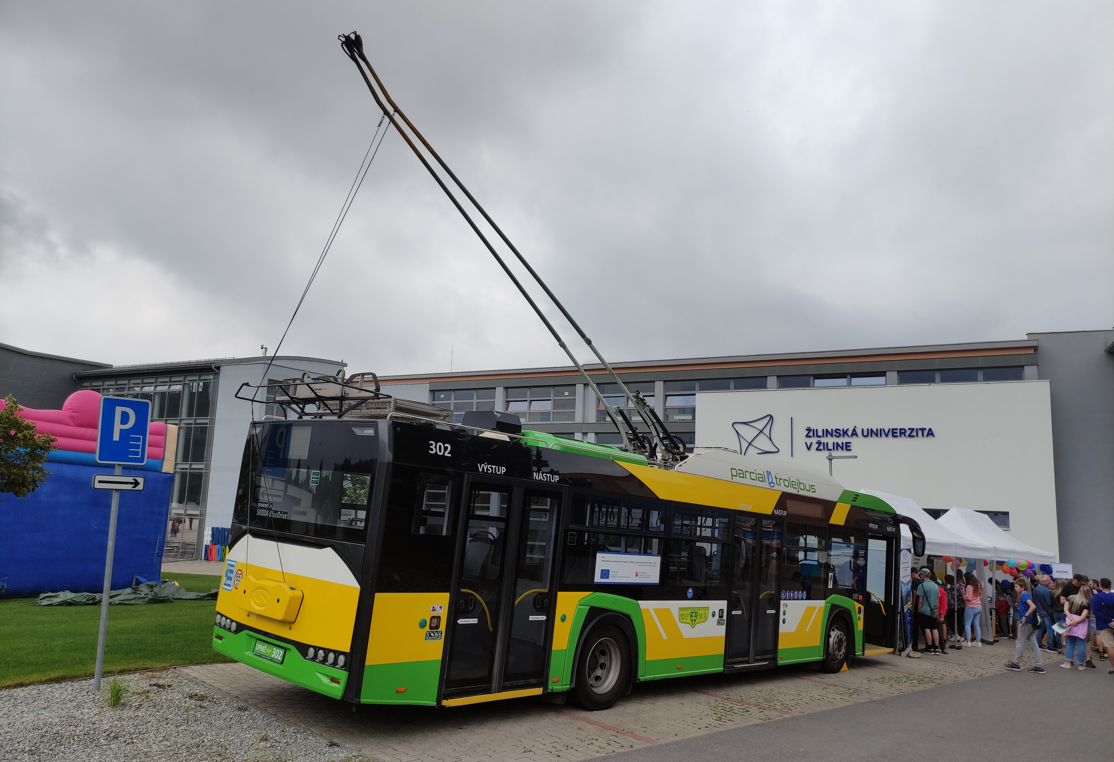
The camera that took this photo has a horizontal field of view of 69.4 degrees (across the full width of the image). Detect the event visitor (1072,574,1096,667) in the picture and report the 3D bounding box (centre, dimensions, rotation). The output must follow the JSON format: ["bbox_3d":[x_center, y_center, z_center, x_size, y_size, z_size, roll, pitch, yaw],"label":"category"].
[{"bbox_3d":[10.818,4.928,16.575,0.380,1.828,0.500,8,-10,-36],"label":"event visitor"}]

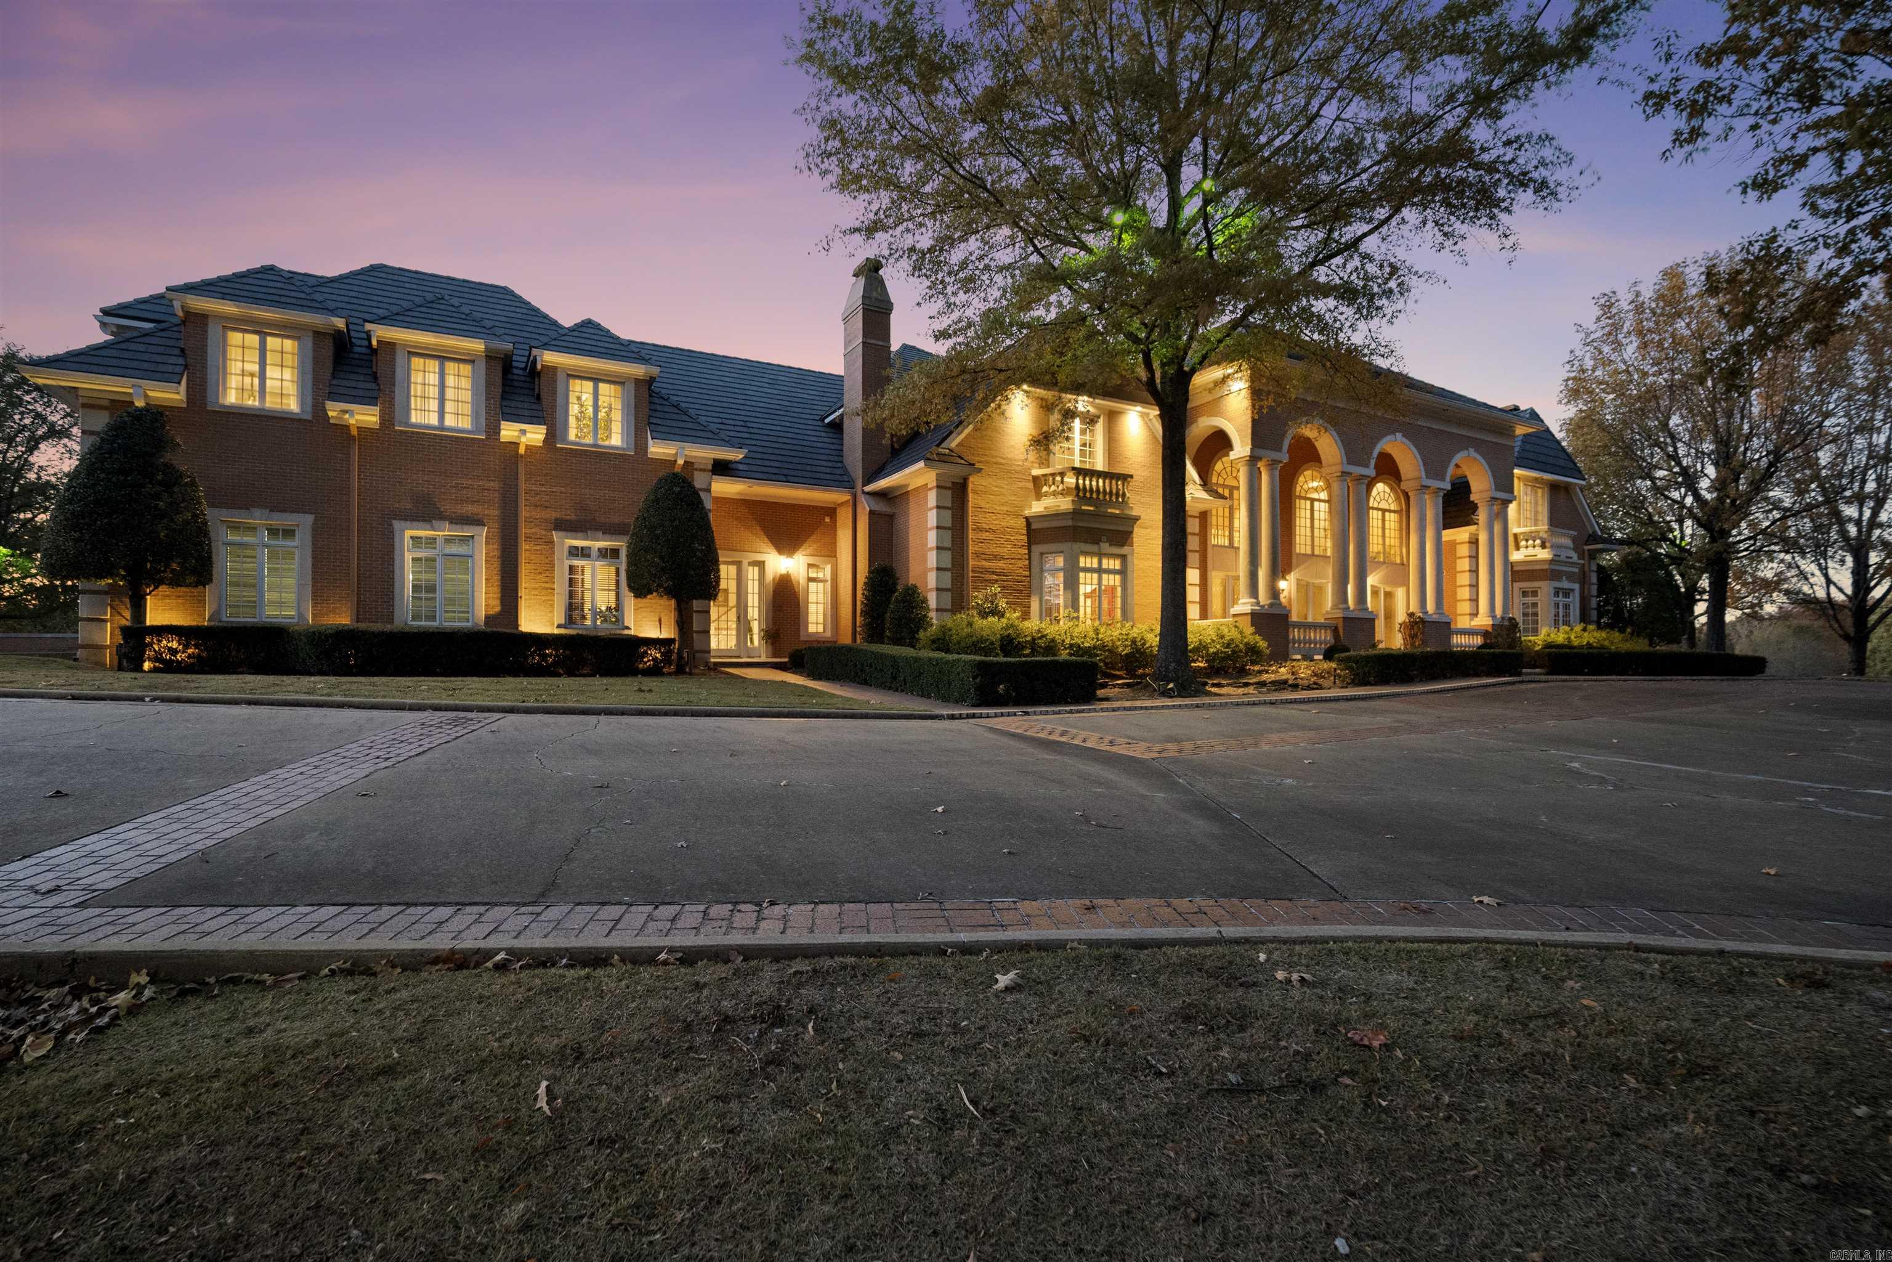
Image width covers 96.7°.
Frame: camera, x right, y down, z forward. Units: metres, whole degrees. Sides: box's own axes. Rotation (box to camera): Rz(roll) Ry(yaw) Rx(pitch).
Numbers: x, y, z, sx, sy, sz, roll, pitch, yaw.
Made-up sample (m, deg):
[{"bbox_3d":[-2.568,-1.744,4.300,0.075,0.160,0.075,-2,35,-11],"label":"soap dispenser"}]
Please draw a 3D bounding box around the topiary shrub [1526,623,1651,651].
[{"bbox_3d":[20.700,0.380,27.000,5.800,1.100,1.500,1,-1,-25],"label":"topiary shrub"}]

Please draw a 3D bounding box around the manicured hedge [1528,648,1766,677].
[{"bbox_3d":[17.300,0.800,20.900,6.500,0.580,1.000,1,-1,-12],"label":"manicured hedge"}]

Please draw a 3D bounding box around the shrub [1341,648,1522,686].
[{"bbox_3d":[10.700,0.740,18.500,6.900,0.630,1.000,1,-1,-33],"label":"shrub"}]

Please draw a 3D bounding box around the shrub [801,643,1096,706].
[{"bbox_3d":[-0.500,0.750,15.700,2.200,0.650,7.900,1,-1,-25],"label":"shrub"}]

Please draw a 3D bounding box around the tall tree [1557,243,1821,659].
[{"bbox_3d":[24.500,-5.600,27.500,8.600,13.200,8.600,1,-1,-25],"label":"tall tree"}]

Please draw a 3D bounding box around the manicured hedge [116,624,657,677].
[{"bbox_3d":[-10.000,0.420,16.300,9.000,0.780,1.000,1,-1,-25],"label":"manicured hedge"}]

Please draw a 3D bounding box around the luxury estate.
[{"bbox_3d":[2.500,-4.300,27.000,43.600,10.200,16.500,1,-1,-25],"label":"luxury estate"}]

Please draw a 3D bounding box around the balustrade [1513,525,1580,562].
[{"bbox_3d":[20.500,-2.920,28.700,2.650,1.070,1.050,1,-1,-25],"label":"balustrade"}]

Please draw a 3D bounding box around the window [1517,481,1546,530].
[{"bbox_3d":[20.430,-4.250,29.300,1.500,1.950,0.200,1,-1,-25],"label":"window"}]

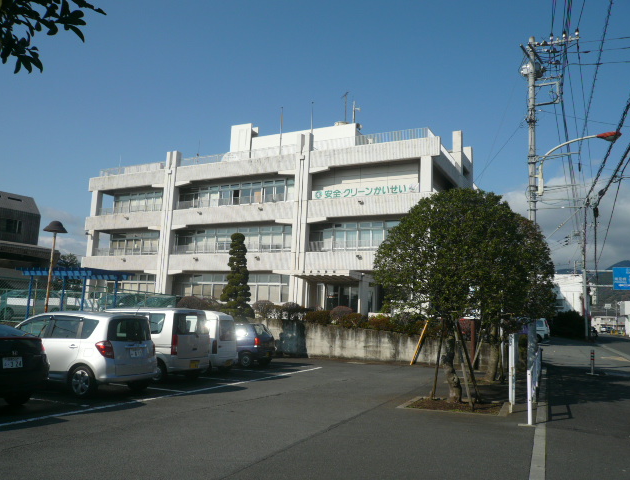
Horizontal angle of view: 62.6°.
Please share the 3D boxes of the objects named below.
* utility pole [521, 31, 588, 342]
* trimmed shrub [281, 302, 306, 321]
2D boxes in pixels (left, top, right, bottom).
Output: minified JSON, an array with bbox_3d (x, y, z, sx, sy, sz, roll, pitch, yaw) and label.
[{"bbox_3d":[8.490,-1.594,18.440,2.300,12.500,1.000,-1,-8,24],"label":"utility pole"},{"bbox_3d":[-0.979,3.250,23.571,1.000,0.775,1.000,3,-8,0],"label":"trimmed shrub"}]

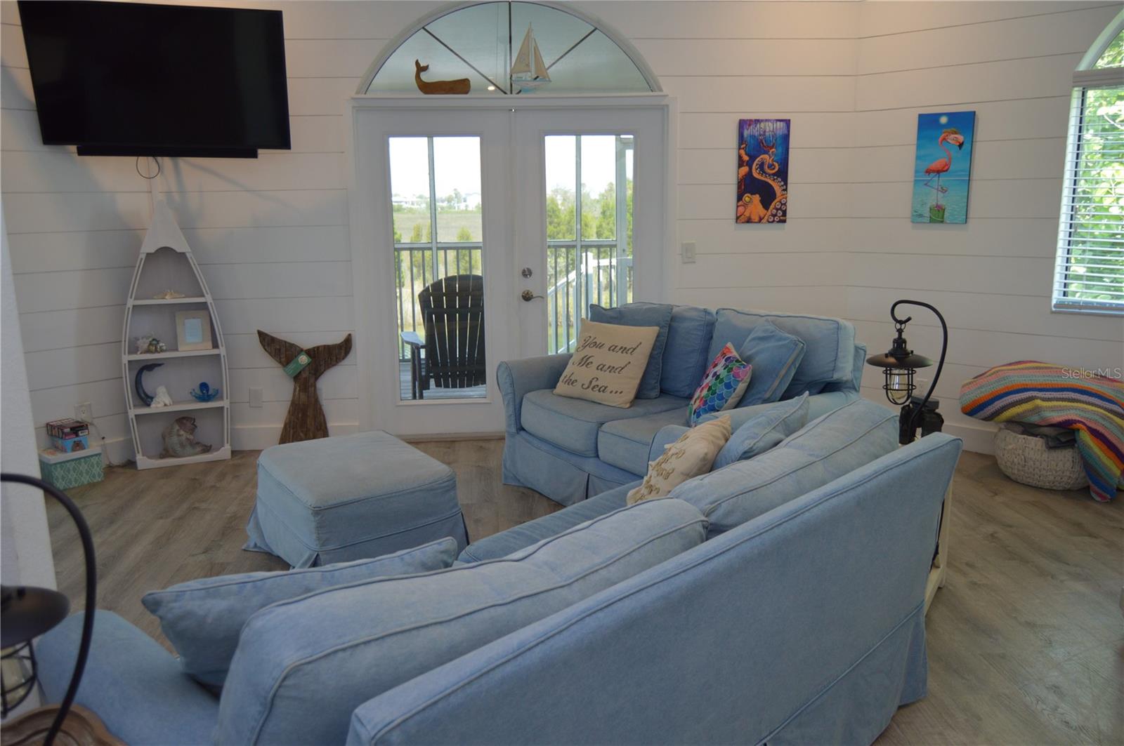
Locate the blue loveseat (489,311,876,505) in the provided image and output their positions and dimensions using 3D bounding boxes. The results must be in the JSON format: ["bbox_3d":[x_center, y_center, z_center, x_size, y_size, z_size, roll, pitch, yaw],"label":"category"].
[{"bbox_3d":[0.490,0.213,4.017,0.950,0.920,1.570,-8,13,-32],"label":"blue loveseat"}]

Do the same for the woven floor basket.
[{"bbox_3d":[2.539,0.426,4.388,0.510,0.310,0.510,-1,11,0],"label":"woven floor basket"}]

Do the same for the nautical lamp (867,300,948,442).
[{"bbox_3d":[1.230,0.005,3.045,0.284,0.541,0.245,-2,11,-8],"label":"nautical lamp"}]

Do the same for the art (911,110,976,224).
[{"bbox_3d":[2.173,-1.163,4.795,0.300,0.611,0.035,8,14,38],"label":"art"}]

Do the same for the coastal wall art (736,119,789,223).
[{"bbox_3d":[1.194,-1.200,5.027,0.307,0.603,0.035,-1,11,-3],"label":"coastal wall art"}]

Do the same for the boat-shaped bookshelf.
[{"bbox_3d":[-2.244,-0.227,4.864,0.550,1.515,0.190,-5,12,-23],"label":"boat-shaped bookshelf"}]

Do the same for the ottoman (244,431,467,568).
[{"bbox_3d":[-0.909,0.564,3.669,0.685,0.400,0.840,-9,14,-35],"label":"ottoman"}]

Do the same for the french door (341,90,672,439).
[{"bbox_3d":[-0.282,-0.586,5.127,1.870,2.070,0.120,-1,11,-3],"label":"french door"}]

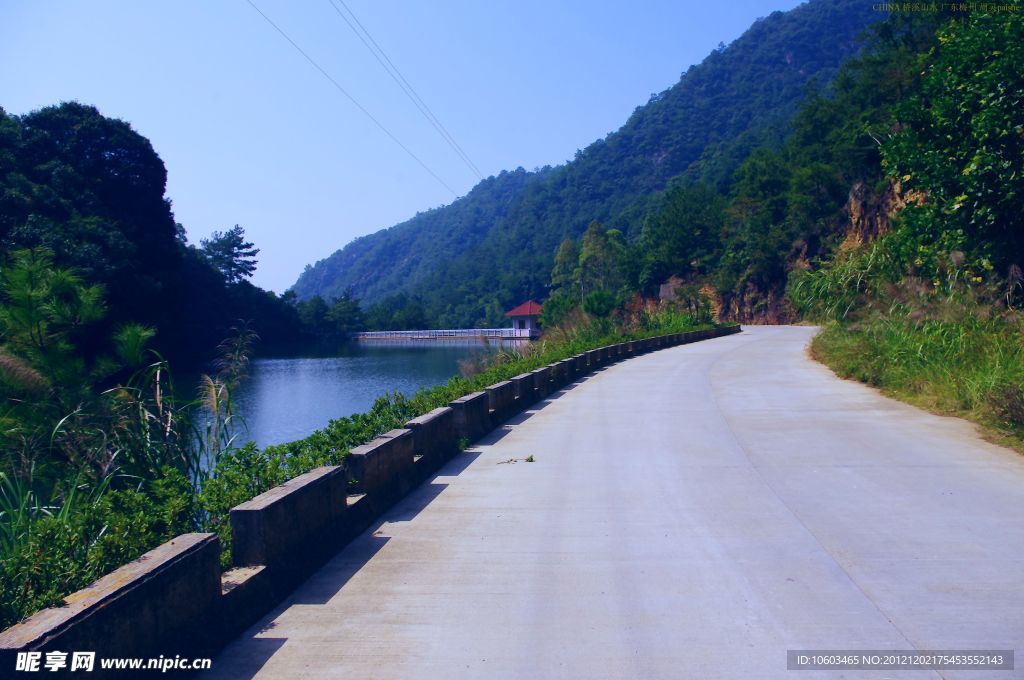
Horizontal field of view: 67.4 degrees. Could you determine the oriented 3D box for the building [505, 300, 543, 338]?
[{"bbox_3d":[2.510,-2.969,110.000,4.900,5.300,4.900,1,2,45],"label":"building"}]

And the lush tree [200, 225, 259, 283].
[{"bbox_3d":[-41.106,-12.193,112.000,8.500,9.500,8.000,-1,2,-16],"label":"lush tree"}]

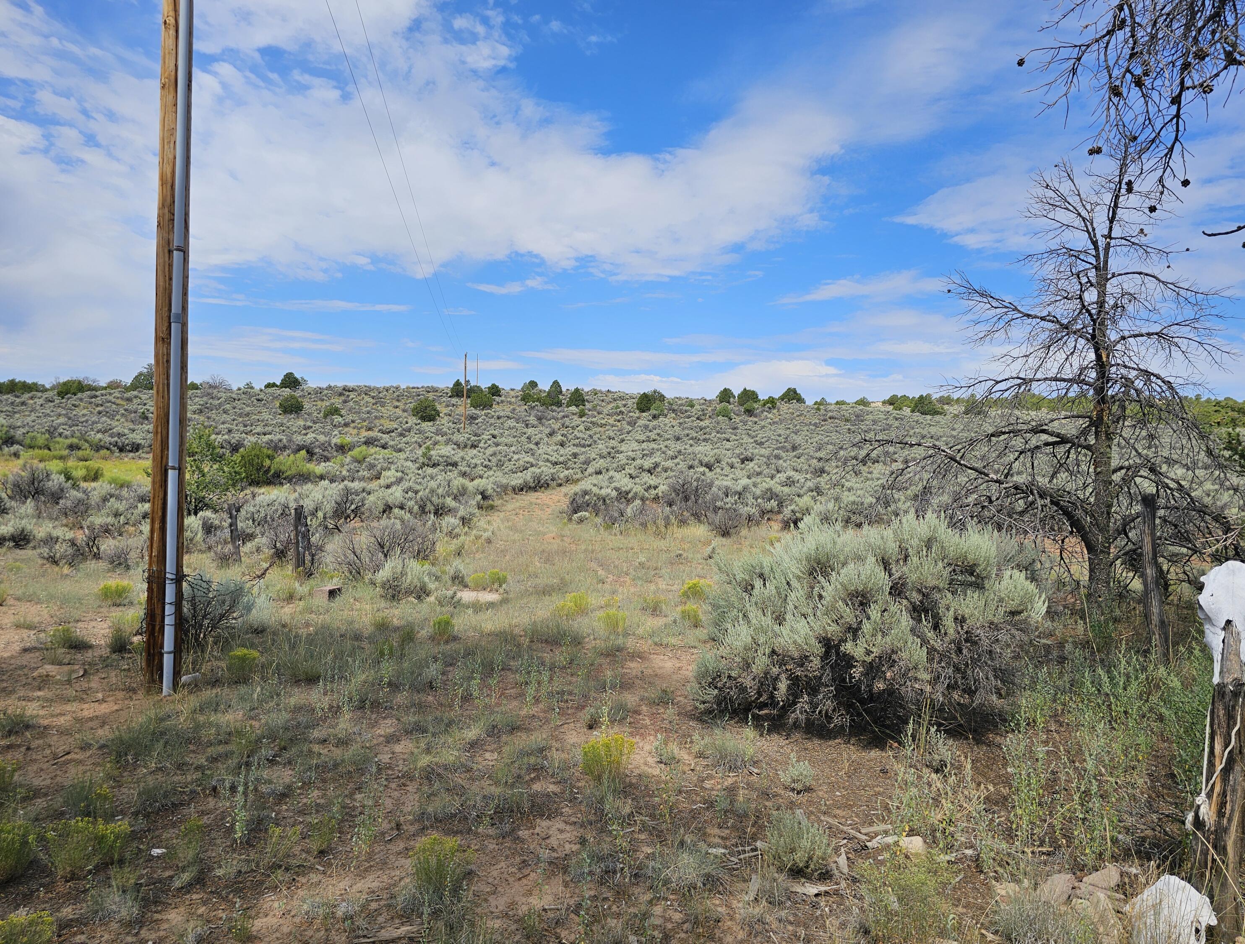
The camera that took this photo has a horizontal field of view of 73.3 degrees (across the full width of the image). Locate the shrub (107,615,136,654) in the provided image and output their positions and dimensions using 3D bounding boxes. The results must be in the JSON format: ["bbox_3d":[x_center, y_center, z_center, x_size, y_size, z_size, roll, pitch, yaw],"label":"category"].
[{"bbox_3d":[-4.045,1.306,6.763,0.198,0.299,0.178,1,1,-31],"label":"shrub"}]

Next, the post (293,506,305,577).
[{"bbox_3d":[-4.801,1.013,12.392,0.140,1.080,0.140,1,1,0],"label":"post"}]

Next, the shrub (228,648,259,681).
[{"bbox_3d":[-2.727,1.376,6.021,0.219,0.225,0.197,1,1,-24],"label":"shrub"}]

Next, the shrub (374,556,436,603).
[{"bbox_3d":[-2.665,1.318,10.281,0.730,0.530,0.620,1,1,0],"label":"shrub"}]

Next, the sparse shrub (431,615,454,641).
[{"bbox_3d":[-1.675,1.450,7.783,0.210,0.230,0.200,1,1,0],"label":"sparse shrub"}]

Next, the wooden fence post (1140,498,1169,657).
[{"bbox_3d":[4.468,0.895,7.017,0.140,1.420,0.130,-5,1,0],"label":"wooden fence post"}]

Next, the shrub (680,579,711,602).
[{"bbox_3d":[0.908,1.463,10.366,0.370,0.270,0.330,1,1,0],"label":"shrub"}]

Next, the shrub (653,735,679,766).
[{"bbox_3d":[0.232,1.495,4.484,0.140,0.160,0.130,1,1,0],"label":"shrub"}]

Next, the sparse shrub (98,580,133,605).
[{"bbox_3d":[-5.388,1.273,8.893,0.322,0.257,0.290,1,1,-31],"label":"sparse shrub"}]

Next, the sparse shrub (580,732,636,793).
[{"bbox_3d":[-0.069,1.422,4.126,0.277,0.279,0.249,1,1,-1],"label":"sparse shrub"}]

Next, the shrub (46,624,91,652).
[{"bbox_3d":[-4.564,1.348,6.891,0.311,0.193,0.280,1,1,-33],"label":"shrub"}]

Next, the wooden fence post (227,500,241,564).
[{"bbox_3d":[-5.898,0.918,12.700,0.140,0.948,0.140,-7,0,-25],"label":"wooden fence post"}]

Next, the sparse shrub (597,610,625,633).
[{"bbox_3d":[-0.106,1.471,8.203,0.280,0.230,0.250,1,1,0],"label":"sparse shrub"}]

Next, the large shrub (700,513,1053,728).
[{"bbox_3d":[1.714,0.931,5.716,2.305,1.279,1.844,1,1,17],"label":"large shrub"}]

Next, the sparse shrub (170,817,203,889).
[{"bbox_3d":[-1.647,1.437,3.162,0.130,0.260,0.140,1,1,0],"label":"sparse shrub"}]

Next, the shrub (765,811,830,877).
[{"bbox_3d":[0.712,1.478,3.394,0.266,0.215,0.239,1,1,12],"label":"shrub"}]

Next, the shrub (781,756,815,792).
[{"bbox_3d":[0.871,1.497,4.162,0.170,0.170,0.160,1,1,0],"label":"shrub"}]

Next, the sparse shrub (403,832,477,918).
[{"bbox_3d":[-0.667,1.443,3.049,0.270,0.246,0.243,1,1,-12],"label":"sparse shrub"}]

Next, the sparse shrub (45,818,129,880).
[{"bbox_3d":[-2.080,1.442,3.258,0.271,0.193,0.244,1,1,-32],"label":"sparse shrub"}]

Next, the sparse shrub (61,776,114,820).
[{"bbox_3d":[-2.411,1.467,3.770,0.220,0.190,0.200,1,1,0],"label":"sparse shrub"}]

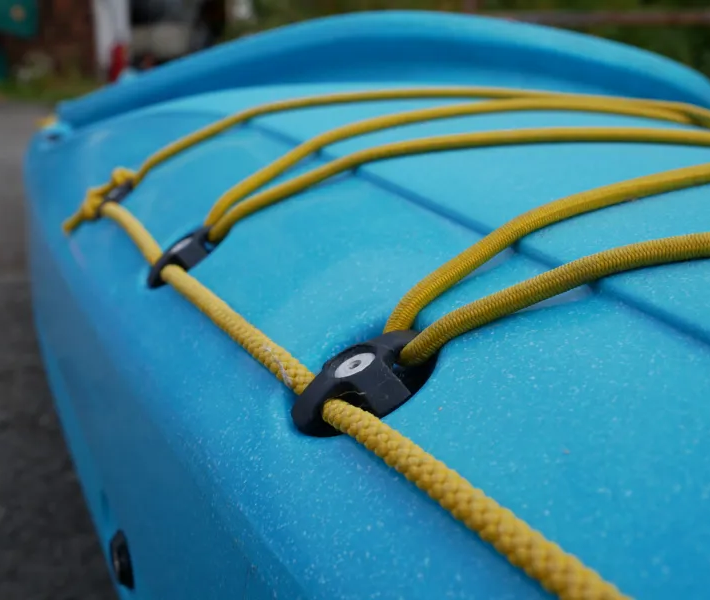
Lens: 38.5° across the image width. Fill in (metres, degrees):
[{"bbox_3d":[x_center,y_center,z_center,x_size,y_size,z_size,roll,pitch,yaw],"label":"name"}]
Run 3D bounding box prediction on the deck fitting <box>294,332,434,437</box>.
[{"bbox_3d":[0.002,0.019,0.248,0.038,0.011,0.028,-29,18,-7],"label":"deck fitting"}]

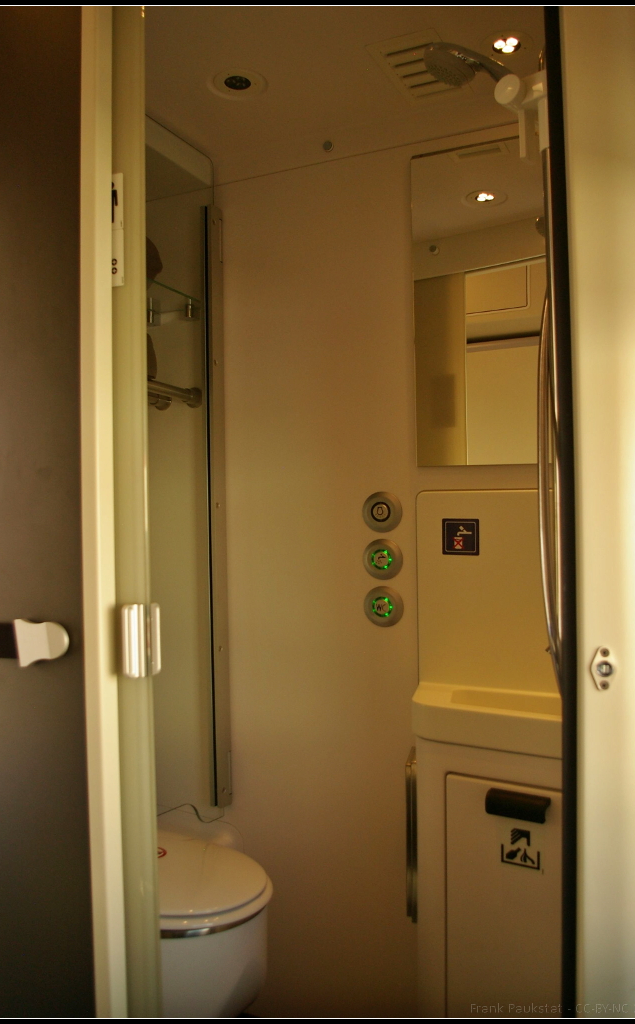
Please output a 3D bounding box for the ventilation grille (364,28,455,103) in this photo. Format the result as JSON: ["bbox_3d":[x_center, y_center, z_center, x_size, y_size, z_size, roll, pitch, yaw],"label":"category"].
[{"bbox_3d":[0.196,-0.837,1.444,0.127,0.020,0.235,-1,0,27],"label":"ventilation grille"}]

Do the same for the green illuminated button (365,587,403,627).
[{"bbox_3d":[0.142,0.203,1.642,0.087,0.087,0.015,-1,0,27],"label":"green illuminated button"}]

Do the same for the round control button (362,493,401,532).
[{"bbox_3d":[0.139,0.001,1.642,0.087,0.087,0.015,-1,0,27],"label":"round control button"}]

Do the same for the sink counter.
[{"bbox_3d":[0.384,0.390,1.429,0.420,0.070,0.185,-1,0,27],"label":"sink counter"}]

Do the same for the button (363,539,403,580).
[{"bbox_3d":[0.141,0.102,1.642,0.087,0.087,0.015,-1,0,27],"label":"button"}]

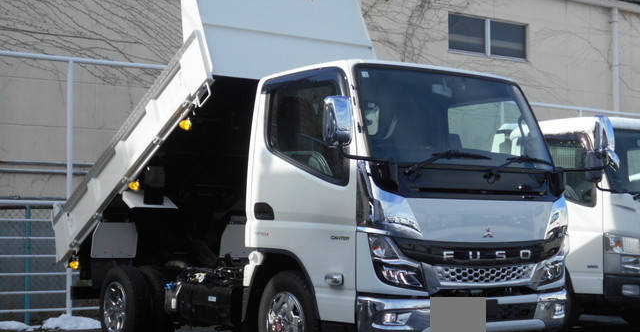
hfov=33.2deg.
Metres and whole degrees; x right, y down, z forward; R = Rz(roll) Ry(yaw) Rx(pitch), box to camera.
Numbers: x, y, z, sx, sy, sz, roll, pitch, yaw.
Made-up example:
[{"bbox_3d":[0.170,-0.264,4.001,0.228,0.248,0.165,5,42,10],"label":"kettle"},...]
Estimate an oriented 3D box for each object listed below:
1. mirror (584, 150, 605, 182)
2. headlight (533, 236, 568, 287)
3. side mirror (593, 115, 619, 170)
[{"bbox_3d":[2.365,0.004,9.277,0.162,0.278,0.086,1,-4,-14],"label":"mirror"},{"bbox_3d":[1.471,0.609,6.846,0.310,0.320,0.190,3,-5,-35],"label":"headlight"},{"bbox_3d":[1.892,-0.149,7.126,0.190,0.360,0.130,3,-5,-35],"label":"side mirror"}]

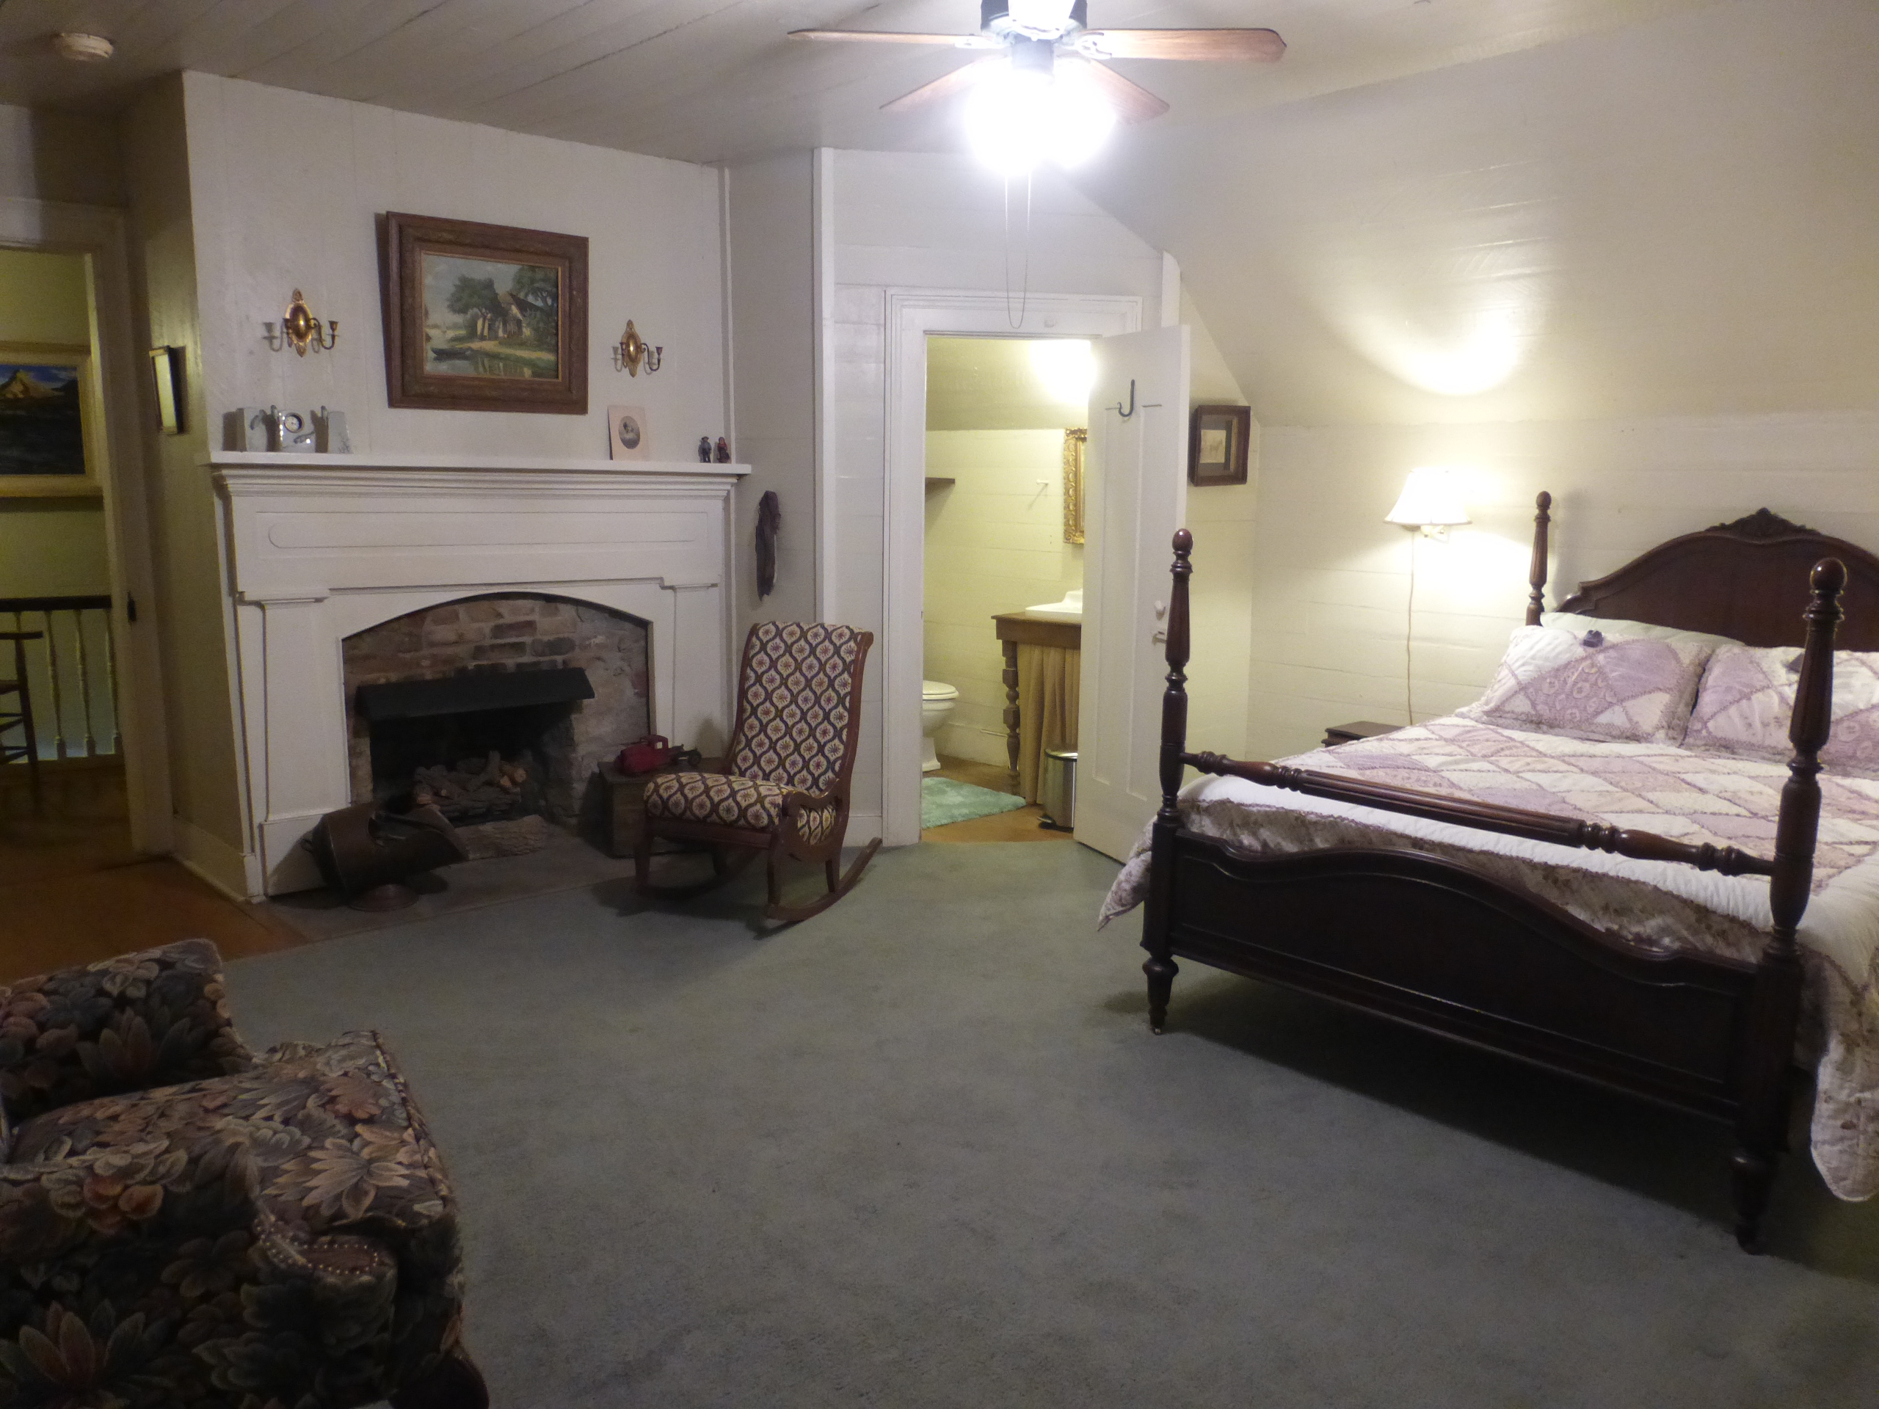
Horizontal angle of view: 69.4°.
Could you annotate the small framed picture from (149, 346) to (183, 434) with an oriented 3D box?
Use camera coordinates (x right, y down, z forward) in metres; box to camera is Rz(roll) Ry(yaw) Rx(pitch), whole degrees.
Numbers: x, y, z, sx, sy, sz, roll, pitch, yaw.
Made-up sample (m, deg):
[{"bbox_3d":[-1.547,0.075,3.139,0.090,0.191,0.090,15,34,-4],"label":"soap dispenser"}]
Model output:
[{"bbox_3d":[-2.663,-1.075,4.674,0.030,0.288,0.245,-8,12,-42],"label":"small framed picture"}]

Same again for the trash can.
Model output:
[{"bbox_3d":[0.555,0.363,5.734,0.270,0.315,0.235,-5,10,-33],"label":"trash can"}]

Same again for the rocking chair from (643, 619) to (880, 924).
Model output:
[{"bbox_3d":[-0.625,0.199,4.880,0.568,0.928,0.801,6,11,28],"label":"rocking chair"}]

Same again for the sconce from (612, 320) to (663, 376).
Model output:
[{"bbox_3d":[-1.181,-1.400,5.330,0.200,0.215,0.106,-8,12,-42],"label":"sconce"}]

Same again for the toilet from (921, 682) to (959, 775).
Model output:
[{"bbox_3d":[-0.212,-0.051,6.924,0.430,0.750,0.700,-8,13,-43],"label":"toilet"}]

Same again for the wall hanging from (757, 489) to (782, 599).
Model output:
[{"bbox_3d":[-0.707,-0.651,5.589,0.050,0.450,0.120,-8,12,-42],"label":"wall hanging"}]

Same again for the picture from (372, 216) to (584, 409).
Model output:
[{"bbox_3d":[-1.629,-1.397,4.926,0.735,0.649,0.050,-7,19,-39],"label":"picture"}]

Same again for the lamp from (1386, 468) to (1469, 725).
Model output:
[{"bbox_3d":[1.786,-0.381,5.059,0.310,0.990,0.310,-8,12,-42],"label":"lamp"}]

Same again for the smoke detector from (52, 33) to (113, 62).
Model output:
[{"bbox_3d":[-2.501,-1.928,3.979,0.134,0.044,0.134,0,9,0],"label":"smoke detector"}]

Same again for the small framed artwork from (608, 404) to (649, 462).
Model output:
[{"bbox_3d":[-1.226,-1.071,5.372,0.161,0.218,0.020,-8,4,-42],"label":"small framed artwork"}]

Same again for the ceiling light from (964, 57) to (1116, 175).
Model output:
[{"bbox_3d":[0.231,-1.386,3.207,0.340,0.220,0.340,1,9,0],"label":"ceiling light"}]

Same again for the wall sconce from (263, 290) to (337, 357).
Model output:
[{"bbox_3d":[-2.102,-1.269,4.498,0.200,0.215,0.106,-8,12,-42],"label":"wall sconce"}]

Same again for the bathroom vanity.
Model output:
[{"bbox_3d":[0.708,0.037,6.173,0.507,0.852,0.862,-8,13,-43],"label":"bathroom vanity"}]

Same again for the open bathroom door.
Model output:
[{"bbox_3d":[0.713,-0.380,5.128,0.038,1.996,0.613,-4,10,-25],"label":"open bathroom door"}]

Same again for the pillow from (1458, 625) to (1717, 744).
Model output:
[{"bbox_3d":[2.118,-0.062,4.457,0.670,0.420,0.150,10,-30,46],"label":"pillow"}]

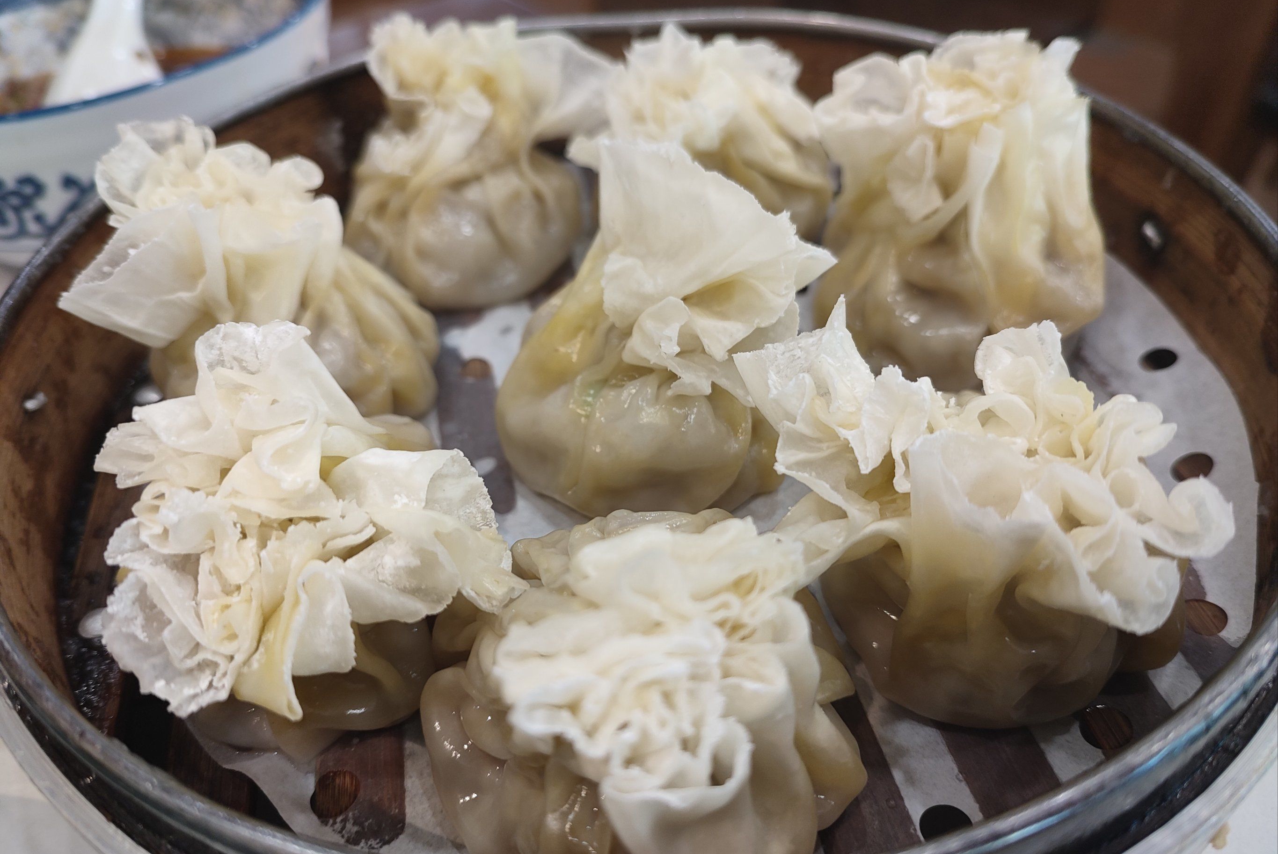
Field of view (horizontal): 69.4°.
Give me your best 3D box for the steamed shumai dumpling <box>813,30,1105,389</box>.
[{"bbox_3d":[0.065,-0.043,0.187,0.054,0.058,0.052,-2,43,0],"label":"steamed shumai dumpling"}]

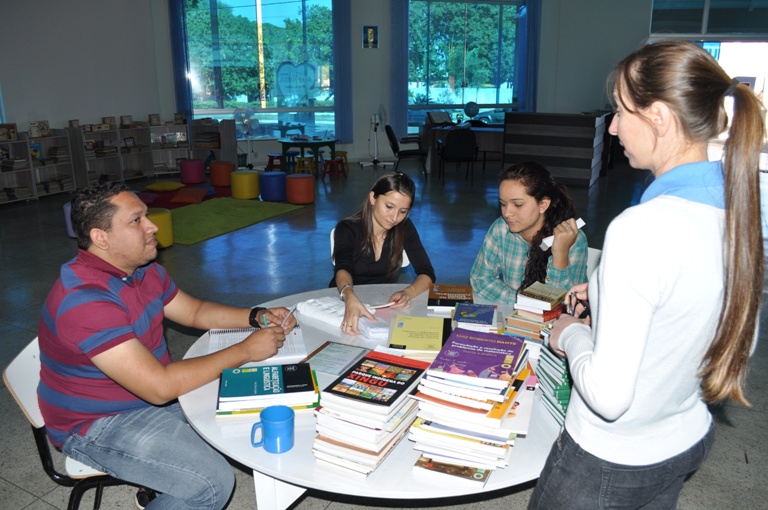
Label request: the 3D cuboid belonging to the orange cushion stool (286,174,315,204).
[{"bbox_3d":[-1.129,-0.894,7.809,0.360,0.345,0.360,-3,17,-8],"label":"orange cushion stool"}]

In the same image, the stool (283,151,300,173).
[{"bbox_3d":[-1.605,-1.618,10.211,0.310,0.360,0.310,-3,17,-8],"label":"stool"}]

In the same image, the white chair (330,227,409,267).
[{"bbox_3d":[-0.060,0.311,2.821,0.430,0.820,0.500,-1,16,-3],"label":"white chair"}]

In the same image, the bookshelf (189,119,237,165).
[{"bbox_3d":[-3.070,-1.949,10.370,0.660,0.920,0.420,5,17,16],"label":"bookshelf"}]

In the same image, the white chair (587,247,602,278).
[{"bbox_3d":[0.729,0.391,2.677,0.430,0.800,0.480,14,22,41],"label":"white chair"}]

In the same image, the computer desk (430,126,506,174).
[{"bbox_3d":[1.630,-1.770,10.026,1.400,0.770,0.660,8,18,27],"label":"computer desk"}]

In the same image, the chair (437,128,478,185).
[{"bbox_3d":[1.160,-1.569,9.179,0.560,0.860,0.580,-1,16,-3],"label":"chair"}]

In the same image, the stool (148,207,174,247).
[{"bbox_3d":[-2.270,-0.272,5.651,0.360,0.350,0.360,6,17,20],"label":"stool"}]

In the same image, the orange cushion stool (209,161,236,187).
[{"bbox_3d":[-2.582,-1.300,9.208,0.360,0.345,0.360,-5,17,-15],"label":"orange cushion stool"}]

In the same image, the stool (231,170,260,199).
[{"bbox_3d":[-1.964,-0.996,8.173,0.360,0.345,0.360,-4,17,-13],"label":"stool"}]

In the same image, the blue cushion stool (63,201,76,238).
[{"bbox_3d":[-3.100,-0.365,5.968,0.360,0.350,0.360,0,16,0],"label":"blue cushion stool"}]

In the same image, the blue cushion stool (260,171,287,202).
[{"bbox_3d":[-1.528,-0.946,7.937,0.365,0.360,0.365,0,16,0],"label":"blue cushion stool"}]

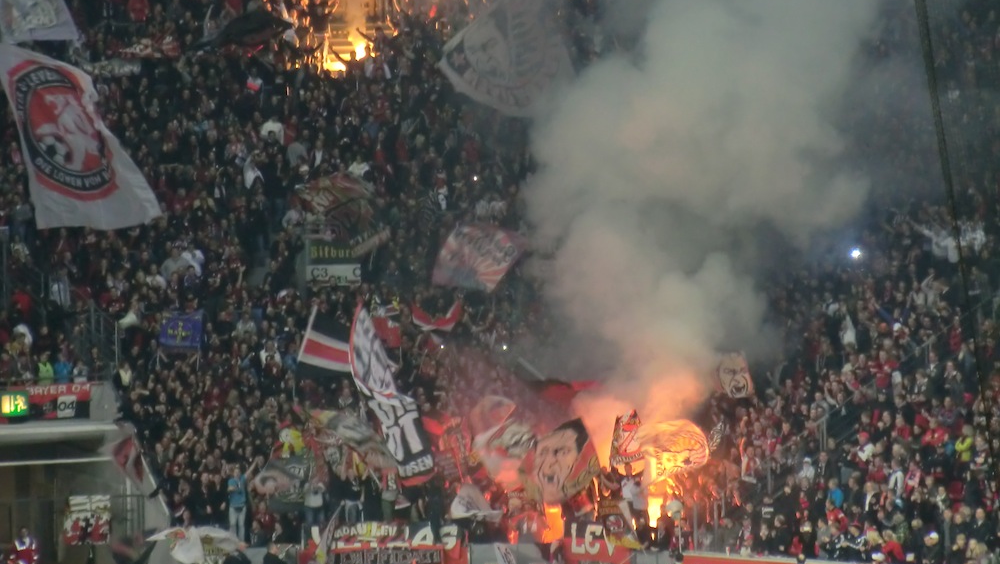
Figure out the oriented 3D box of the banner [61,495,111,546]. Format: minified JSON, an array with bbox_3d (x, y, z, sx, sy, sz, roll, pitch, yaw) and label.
[{"bbox_3d":[-10.104,5.814,169.000,1.200,1.200,0.100,-1,3,-9],"label":"banner"}]

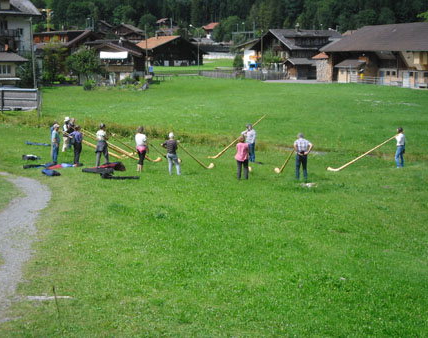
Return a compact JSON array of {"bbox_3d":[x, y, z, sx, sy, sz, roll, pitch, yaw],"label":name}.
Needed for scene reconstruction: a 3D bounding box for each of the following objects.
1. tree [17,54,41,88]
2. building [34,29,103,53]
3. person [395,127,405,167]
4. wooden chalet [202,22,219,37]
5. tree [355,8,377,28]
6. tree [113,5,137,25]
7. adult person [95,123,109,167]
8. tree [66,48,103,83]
[{"bbox_3d":[-23.578,-12.460,123.000,3.100,4.400,3.000,0,7,0],"label":"tree"},{"bbox_3d":[-23.294,-18.319,152.000,12.000,7.800,9.500,6,9,44],"label":"building"},{"bbox_3d":[7.654,-0.874,39.500,0.380,1.700,0.460,0,7,0],"label":"person"},{"bbox_3d":[-1.247,-57.243,400.000,8.500,7.200,8.500,2,7,14],"label":"wooden chalet"},{"bbox_3d":[49.117,-47.829,310.000,7.000,8.000,6.800,0,7,0],"label":"tree"},{"bbox_3d":[-34.405,-58.423,370.000,8.500,9.500,8.500,0,7,0],"label":"tree"},{"bbox_3d":[-4.495,-0.966,38.800,0.550,1.740,0.420,4,8,30],"label":"adult person"},{"bbox_3d":[-18.164,-14.377,135.000,5.300,5.100,5.000,0,7,0],"label":"tree"}]

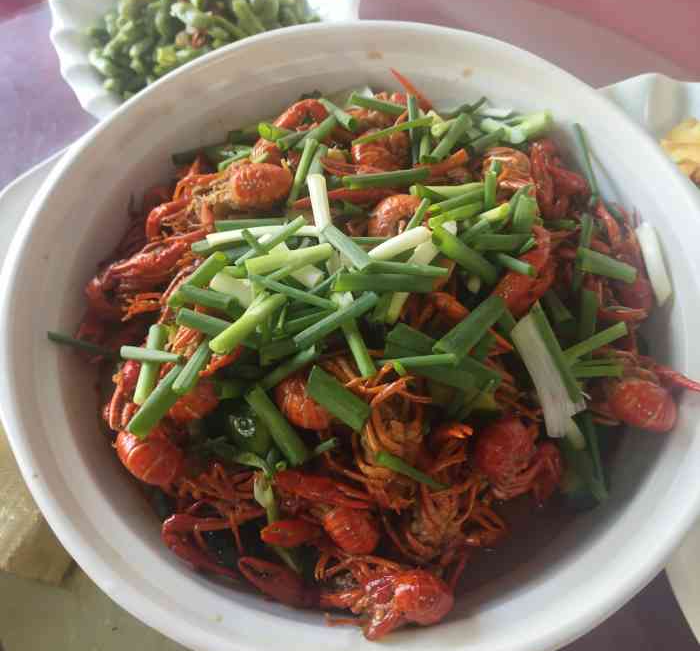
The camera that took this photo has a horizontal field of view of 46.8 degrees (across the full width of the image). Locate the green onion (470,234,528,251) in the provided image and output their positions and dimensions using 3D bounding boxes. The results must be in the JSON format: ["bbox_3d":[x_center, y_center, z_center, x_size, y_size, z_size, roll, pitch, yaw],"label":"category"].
[{"bbox_3d":[0.073,-0.040,0.396,0.030,0.007,0.007,-4,64,-9],"label":"green onion"}]

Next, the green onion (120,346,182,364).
[{"bbox_3d":[-0.092,0.014,0.374,0.032,0.004,0.005,6,64,14],"label":"green onion"}]

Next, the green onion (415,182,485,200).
[{"bbox_3d":[0.049,-0.068,0.401,0.037,0.005,0.006,-4,59,-7],"label":"green onion"}]

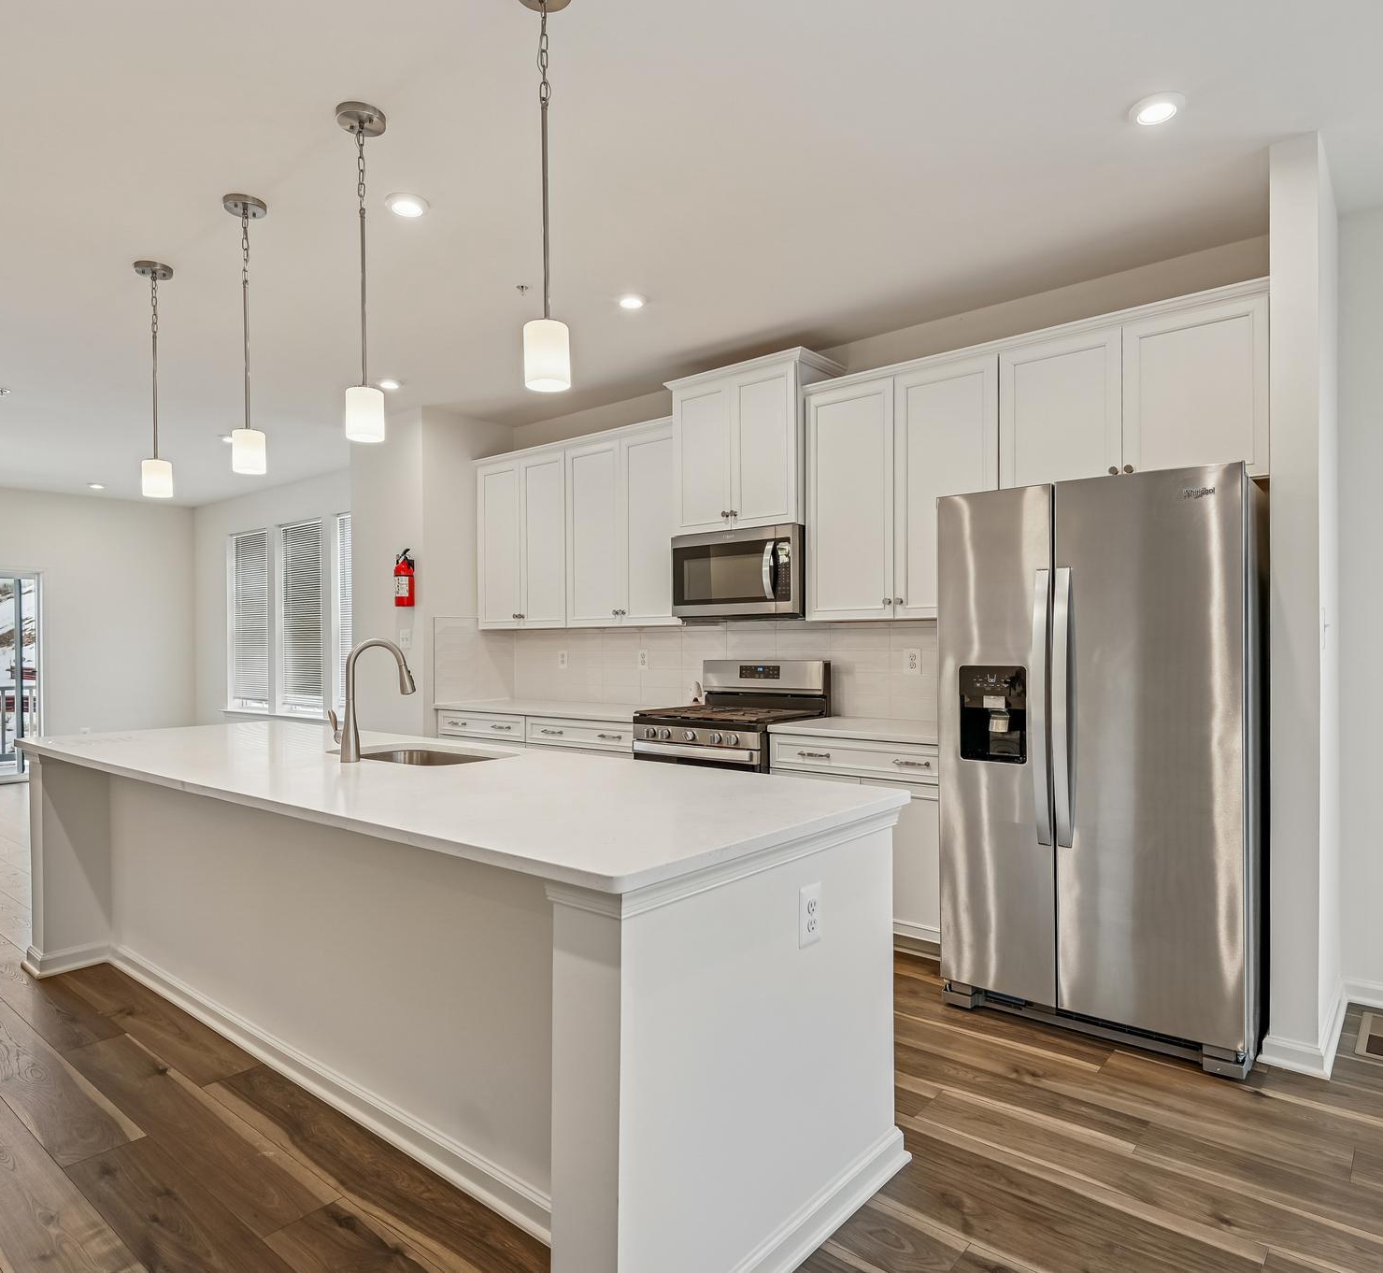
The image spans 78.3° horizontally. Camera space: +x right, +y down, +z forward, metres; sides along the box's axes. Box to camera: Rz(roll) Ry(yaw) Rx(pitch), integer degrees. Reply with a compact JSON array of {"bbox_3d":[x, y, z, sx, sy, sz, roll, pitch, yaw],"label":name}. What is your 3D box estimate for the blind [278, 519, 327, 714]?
[{"bbox_3d":[-3.536,-0.180,7.727,0.840,1.670,0.060,-1,-1,39],"label":"blind"}]

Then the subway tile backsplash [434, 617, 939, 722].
[{"bbox_3d":[-0.108,0.140,4.532,3.359,0.542,0.643,-1,-1,39],"label":"subway tile backsplash"}]

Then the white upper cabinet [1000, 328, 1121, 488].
[{"bbox_3d":[1.522,-0.837,3.412,0.457,0.610,0.325,-1,-1,40],"label":"white upper cabinet"}]

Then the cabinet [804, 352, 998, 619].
[{"bbox_3d":[1.000,-0.602,3.847,0.908,1.064,0.333,-1,-1,39],"label":"cabinet"}]

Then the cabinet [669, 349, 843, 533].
[{"bbox_3d":[0.319,-0.924,4.351,0.835,0.807,0.415,-1,-1,40],"label":"cabinet"}]

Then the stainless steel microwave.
[{"bbox_3d":[0.330,-0.300,4.321,0.760,0.421,0.429,-1,-1,39],"label":"stainless steel microwave"}]

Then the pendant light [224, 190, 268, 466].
[{"bbox_3d":[-1.516,-1.017,2.889,0.137,0.917,0.137,-1,-1,39],"label":"pendant light"}]

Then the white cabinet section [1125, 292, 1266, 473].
[{"bbox_3d":[1.912,-0.860,3.198,0.460,0.624,0.331,-1,-2,38],"label":"white cabinet section"}]

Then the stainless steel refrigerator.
[{"bbox_3d":[1.428,0.395,2.916,0.885,1.743,0.835,-1,-1,40],"label":"stainless steel refrigerator"}]

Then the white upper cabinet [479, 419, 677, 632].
[{"bbox_3d":[-0.640,-0.598,5.183,1.740,1.097,0.345,-1,-1,40],"label":"white upper cabinet"}]

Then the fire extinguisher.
[{"bbox_3d":[-1.780,-0.357,5.280,0.130,0.365,0.130,-1,-1,39],"label":"fire extinguisher"}]

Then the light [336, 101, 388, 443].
[{"bbox_3d":[-0.939,-1.022,2.408,0.134,0.926,0.134,-1,-1,40],"label":"light"}]

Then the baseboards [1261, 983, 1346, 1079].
[{"bbox_3d":[1.976,1.221,2.732,0.185,0.087,0.707,-1,-1,40],"label":"baseboards"}]

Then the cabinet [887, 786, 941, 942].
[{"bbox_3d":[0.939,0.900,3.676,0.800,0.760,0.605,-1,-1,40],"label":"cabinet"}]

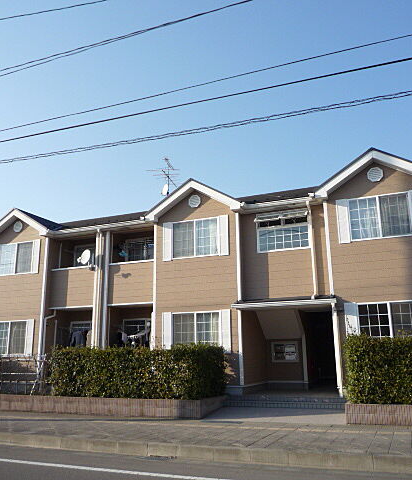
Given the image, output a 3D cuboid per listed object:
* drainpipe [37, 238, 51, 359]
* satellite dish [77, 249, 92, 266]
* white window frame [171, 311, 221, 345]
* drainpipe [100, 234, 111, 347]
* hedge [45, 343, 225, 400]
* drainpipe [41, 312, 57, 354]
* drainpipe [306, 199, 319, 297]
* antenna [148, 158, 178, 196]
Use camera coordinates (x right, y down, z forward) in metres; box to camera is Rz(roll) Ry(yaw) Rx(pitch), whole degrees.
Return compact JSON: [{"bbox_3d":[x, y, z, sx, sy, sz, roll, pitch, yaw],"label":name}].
[{"bbox_3d":[-5.779,2.208,16.367,0.120,4.718,0.120,-6,-14,21],"label":"drainpipe"},{"bbox_3d":[-4.217,0.619,16.083,0.420,0.580,0.480,9,-16,-35],"label":"satellite dish"},{"bbox_3d":[-0.301,2.788,13.951,1.645,1.235,0.100,-6,-14,21],"label":"white window frame"},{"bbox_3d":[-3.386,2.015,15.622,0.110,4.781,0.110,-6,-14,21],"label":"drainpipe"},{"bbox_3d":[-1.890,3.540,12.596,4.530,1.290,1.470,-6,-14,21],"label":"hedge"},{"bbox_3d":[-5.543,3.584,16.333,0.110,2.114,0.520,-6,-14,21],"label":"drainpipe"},{"bbox_3d":[3.083,0.211,13.448,0.100,2.915,0.100,-6,-14,21],"label":"drainpipe"},{"bbox_3d":[-1.627,-2.703,20.738,1.420,2.040,1.750,-4,-13,11],"label":"antenna"}]

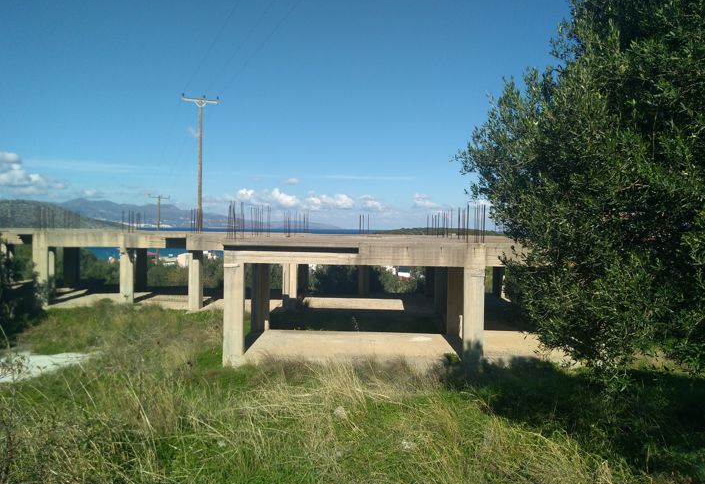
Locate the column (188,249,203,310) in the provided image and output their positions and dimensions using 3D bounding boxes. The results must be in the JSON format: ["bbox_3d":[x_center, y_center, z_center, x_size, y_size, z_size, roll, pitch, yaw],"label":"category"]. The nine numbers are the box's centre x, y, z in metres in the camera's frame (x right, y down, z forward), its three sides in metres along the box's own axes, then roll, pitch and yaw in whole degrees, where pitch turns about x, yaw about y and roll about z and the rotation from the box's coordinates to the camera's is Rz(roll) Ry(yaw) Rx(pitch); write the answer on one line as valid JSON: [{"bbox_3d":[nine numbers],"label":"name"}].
[{"bbox_3d":[-6.110,1.449,20.737,0.420,2.420,0.440,1,1,2],"label":"column"}]

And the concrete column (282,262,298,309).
[{"bbox_3d":[-2.446,1.477,20.942,0.480,2.450,0.450,1,1,2],"label":"concrete column"}]

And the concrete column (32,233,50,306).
[{"bbox_3d":[-12.637,1.104,21.519,0.420,2.900,0.420,1,1,2],"label":"concrete column"}]

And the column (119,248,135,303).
[{"bbox_3d":[-9.360,1.373,22.057,0.420,2.420,0.420,1,1,2],"label":"column"}]

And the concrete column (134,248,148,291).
[{"bbox_3d":[-10.601,1.242,26.589,0.440,2.420,0.440,1,1,2],"label":"concrete column"}]

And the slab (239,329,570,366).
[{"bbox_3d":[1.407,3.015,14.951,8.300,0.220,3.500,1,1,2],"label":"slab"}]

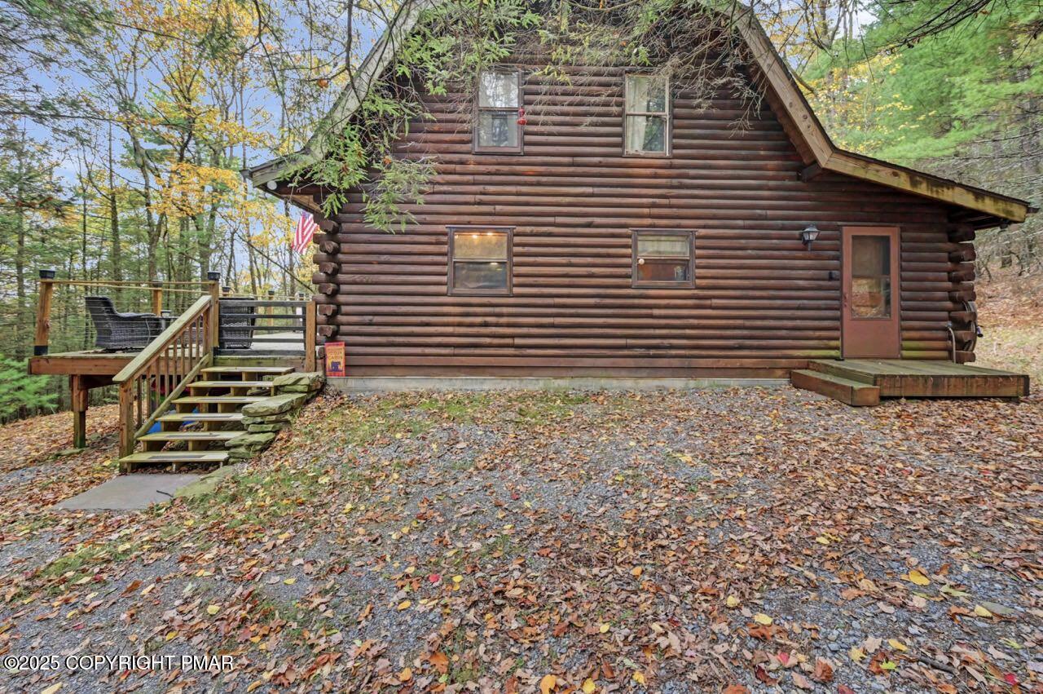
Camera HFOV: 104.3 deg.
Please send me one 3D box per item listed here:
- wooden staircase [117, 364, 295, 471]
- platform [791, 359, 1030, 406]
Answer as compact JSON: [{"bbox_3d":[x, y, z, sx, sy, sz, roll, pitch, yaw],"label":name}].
[{"bbox_3d":[-4.000,0.870,5.360,1.240,1.070,1.500,0,2,-2],"label":"wooden staircase"},{"bbox_3d":[5.270,0.465,5.660,2.270,0.450,1.170,0,3,-2],"label":"platform"}]

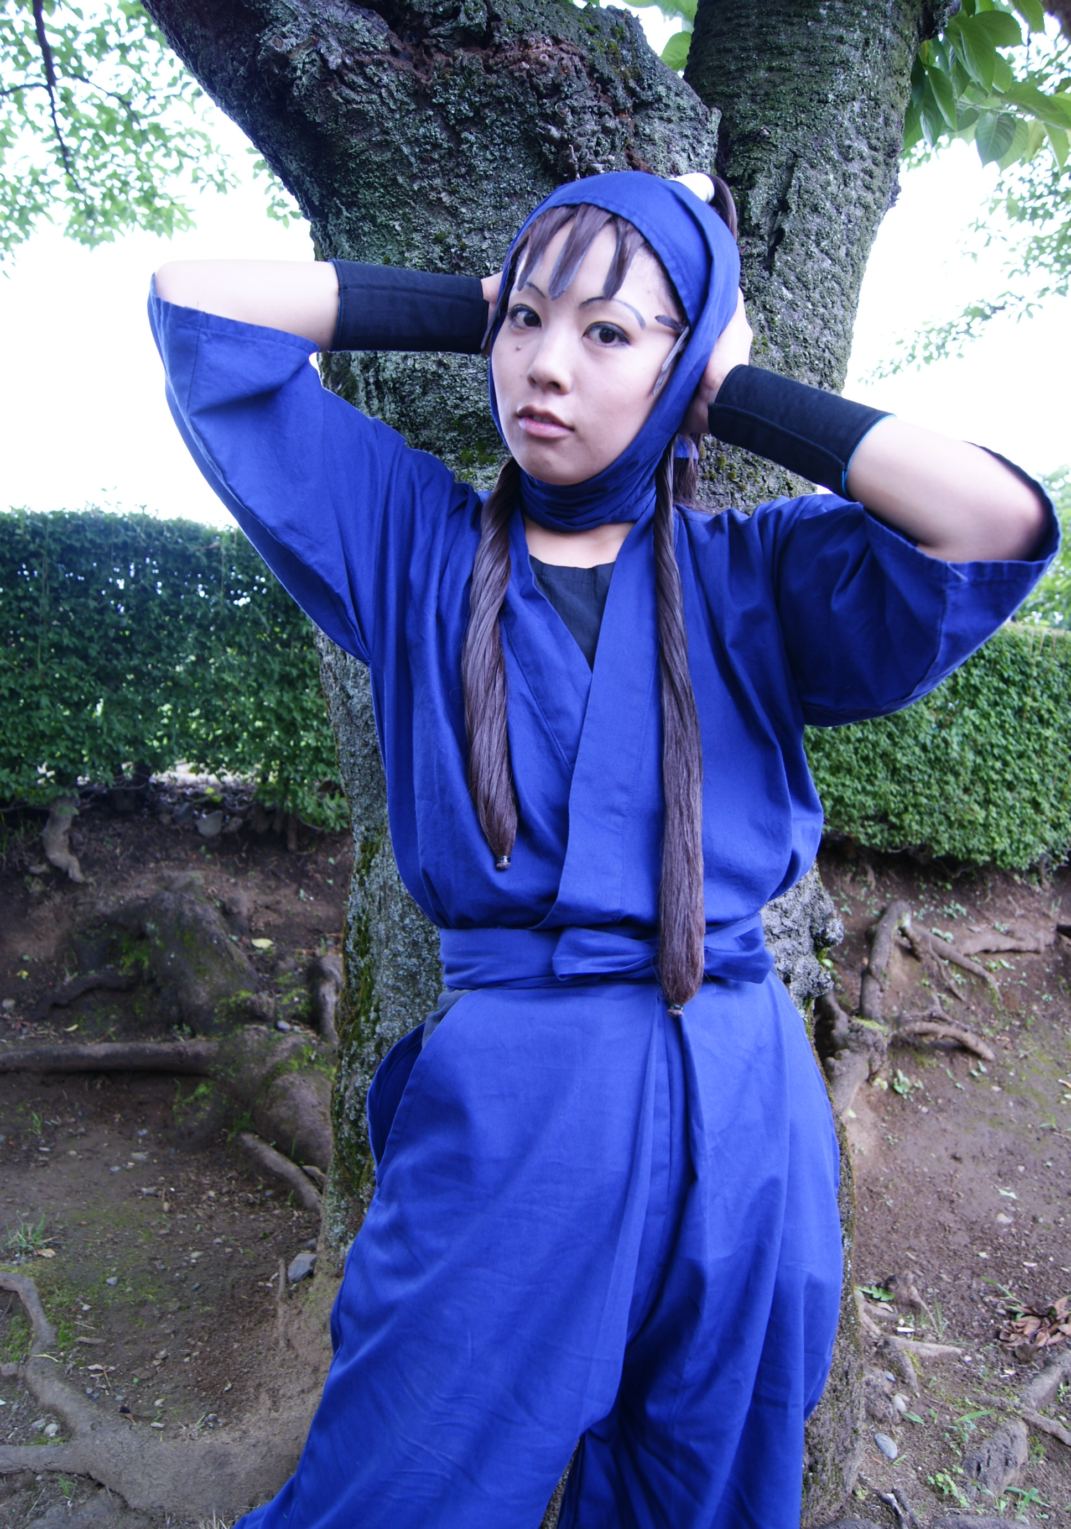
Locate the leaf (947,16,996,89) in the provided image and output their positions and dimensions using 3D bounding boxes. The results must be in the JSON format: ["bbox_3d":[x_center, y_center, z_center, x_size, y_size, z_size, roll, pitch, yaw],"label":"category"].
[{"bbox_3d":[0.581,-0.947,1.600,0.056,0.105,0.035,-15,-19,7],"label":"leaf"}]

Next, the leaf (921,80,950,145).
[{"bbox_3d":[0.532,-0.868,1.600,0.042,0.090,0.030,-4,-12,12],"label":"leaf"}]

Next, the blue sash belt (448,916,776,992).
[{"bbox_3d":[0.057,0.154,0.985,0.275,0.062,0.200,0,-2,-6],"label":"blue sash belt"}]

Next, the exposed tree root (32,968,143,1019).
[{"bbox_3d":[-1.188,0.607,3.200,0.272,0.100,0.120,-3,9,-25],"label":"exposed tree root"}]

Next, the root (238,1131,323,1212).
[{"bbox_3d":[-0.496,0.787,2.325,0.080,0.070,0.340,-5,10,-38],"label":"root"}]

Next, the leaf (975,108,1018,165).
[{"bbox_3d":[0.614,-0.837,1.600,0.055,0.083,0.025,12,-17,10],"label":"leaf"}]

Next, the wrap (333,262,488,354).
[{"bbox_3d":[-0.094,-0.347,0.920,0.120,0.064,0.058,-2,0,-15],"label":"wrap"}]

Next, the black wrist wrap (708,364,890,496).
[{"bbox_3d":[0.194,-0.253,0.897,0.124,0.064,0.058,28,0,22],"label":"black wrist wrap"}]

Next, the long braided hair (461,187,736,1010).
[{"bbox_3d":[0.049,-0.127,0.925,0.215,0.630,0.200,2,8,3],"label":"long braided hair"}]

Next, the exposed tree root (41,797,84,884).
[{"bbox_3d":[-1.532,0.245,3.900,0.130,0.250,0.170,1,8,0],"label":"exposed tree root"}]

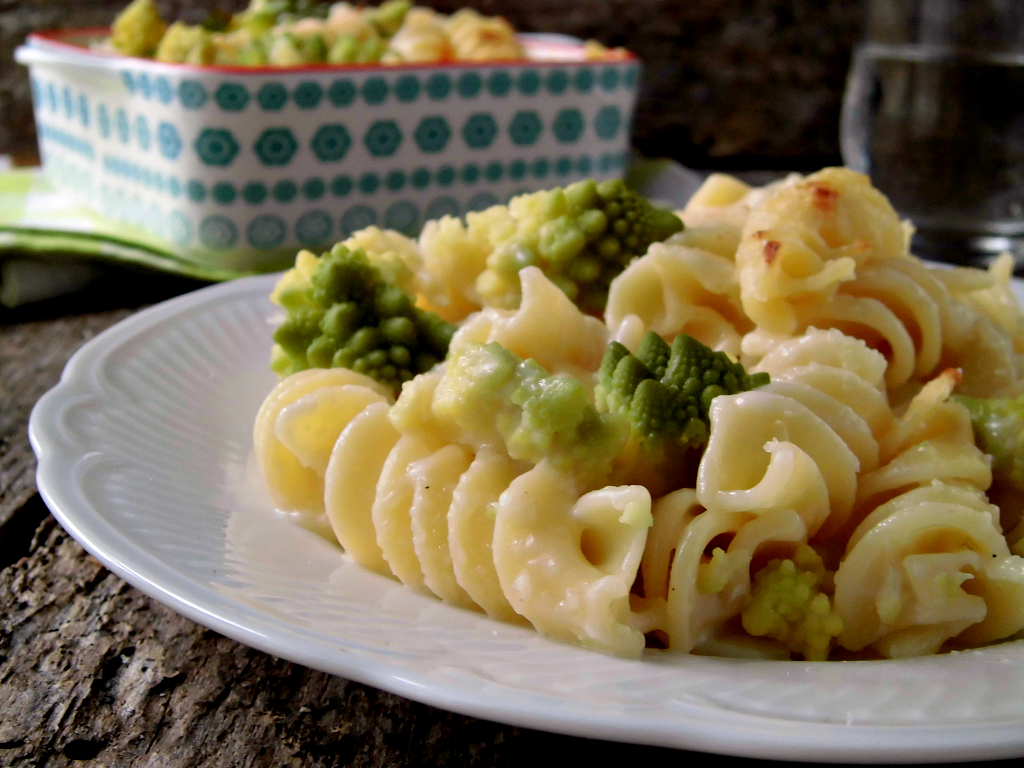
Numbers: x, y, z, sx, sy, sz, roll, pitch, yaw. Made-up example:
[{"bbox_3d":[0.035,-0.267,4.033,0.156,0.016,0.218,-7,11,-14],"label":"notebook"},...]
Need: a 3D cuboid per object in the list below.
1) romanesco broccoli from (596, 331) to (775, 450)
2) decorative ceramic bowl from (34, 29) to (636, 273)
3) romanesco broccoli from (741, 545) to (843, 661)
[{"bbox_3d":[0.028,0.002,0.225,0.029,0.020,0.023,2,20,0],"label":"romanesco broccoli"},{"bbox_3d":[-0.063,-0.089,0.476,0.187,0.055,0.154,-10,23,-30],"label":"decorative ceramic bowl"},{"bbox_3d":[0.040,0.032,0.200,0.015,0.015,0.013,2,20,0],"label":"romanesco broccoli"}]

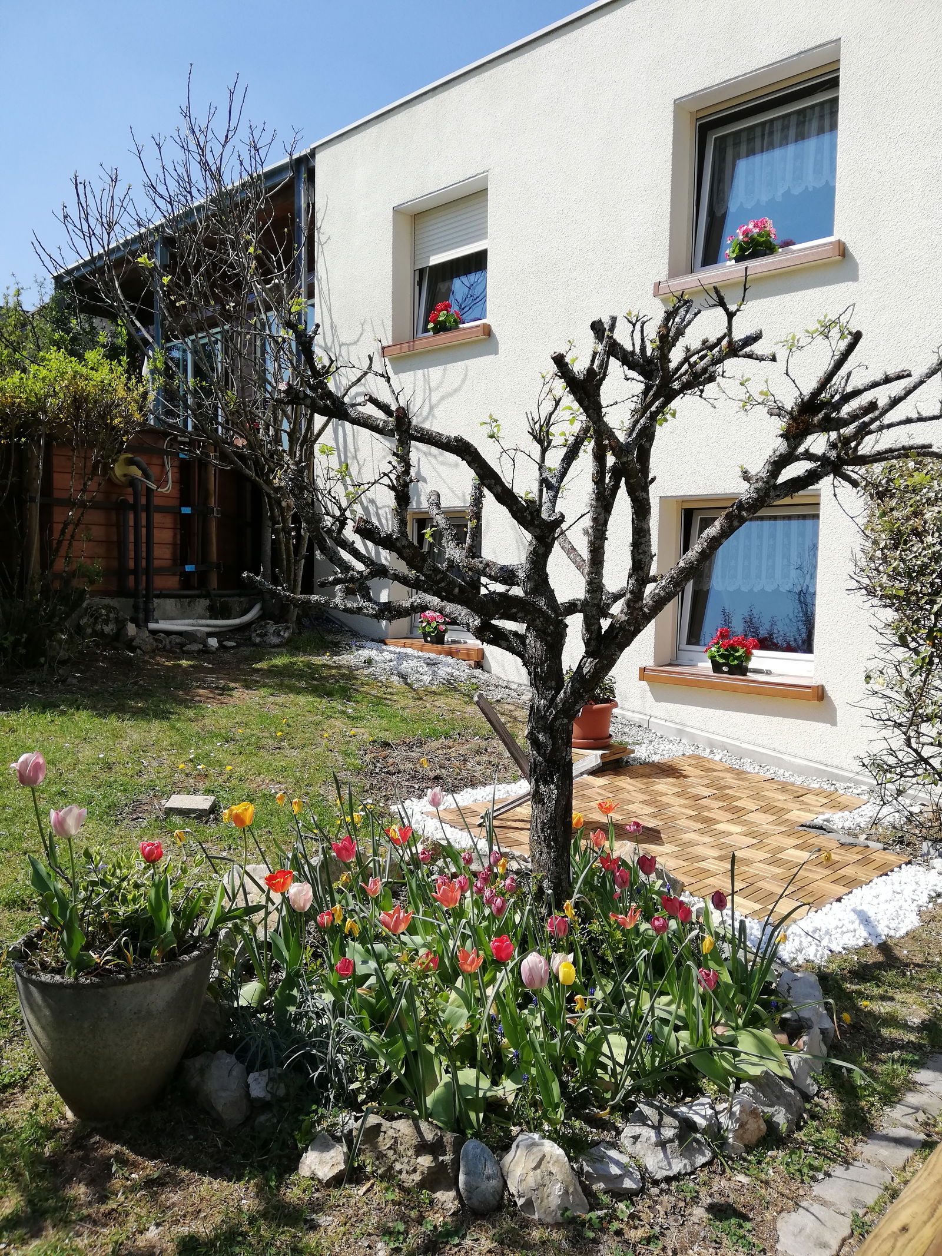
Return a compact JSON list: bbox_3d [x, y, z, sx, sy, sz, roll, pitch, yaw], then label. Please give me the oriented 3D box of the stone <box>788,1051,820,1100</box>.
[{"bbox_3d":[0.890,1.194,2.524,0.065,0.110,0.108,4,5,43],"label":"stone"}]

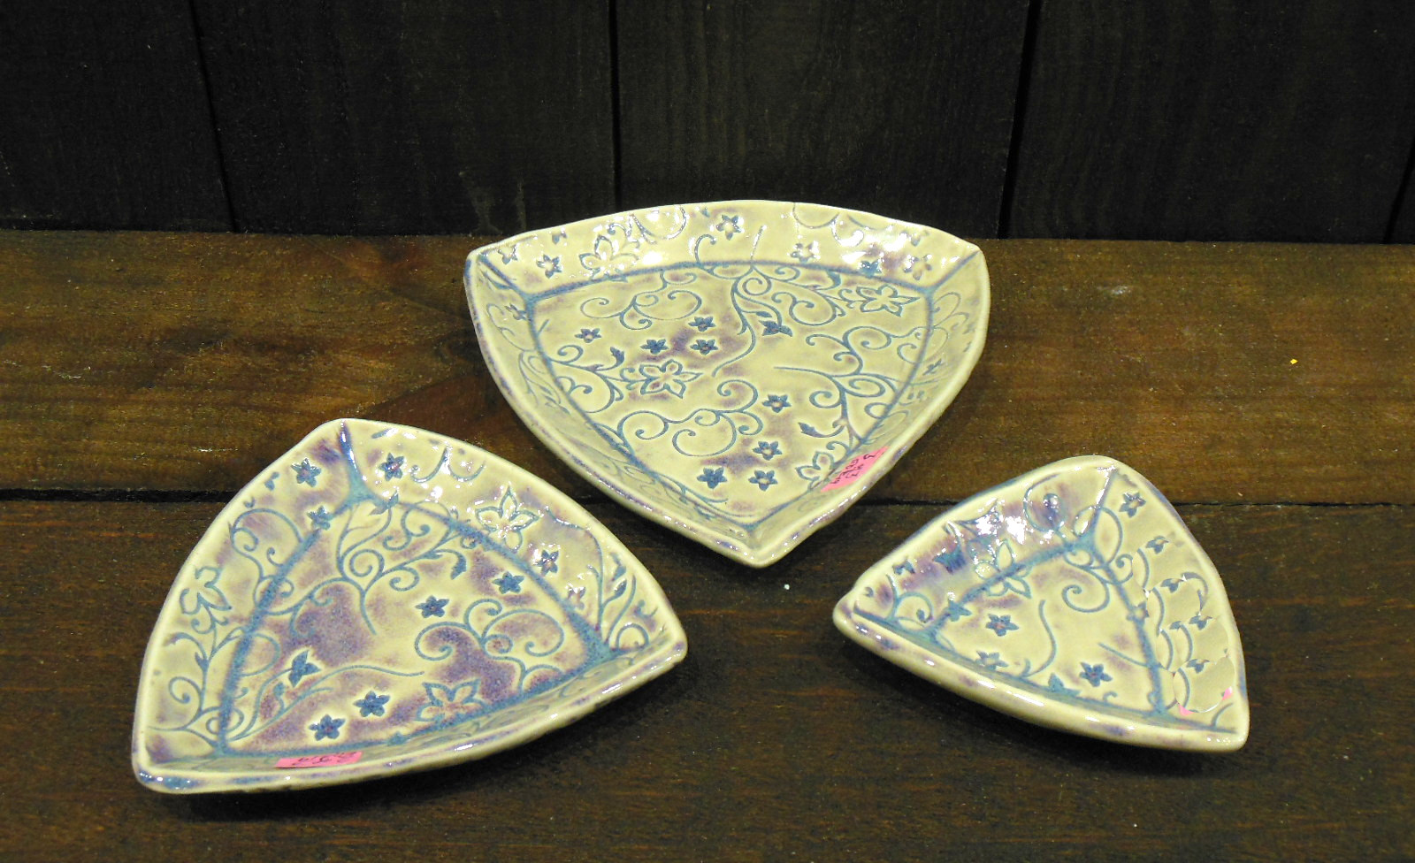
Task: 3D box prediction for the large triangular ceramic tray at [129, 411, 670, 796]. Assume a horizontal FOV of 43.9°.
[{"bbox_3d":[-0.091,0.046,0.503,0.146,0.022,0.146,-12,42,-15],"label":"large triangular ceramic tray"}]

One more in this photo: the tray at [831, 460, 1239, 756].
[{"bbox_3d":[0.104,0.048,0.502,0.114,0.022,0.111,16,43,18],"label":"tray"}]

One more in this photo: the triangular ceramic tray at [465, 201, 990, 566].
[{"bbox_3d":[0.009,-0.016,0.577,0.182,0.023,0.183,-1,40,-2],"label":"triangular ceramic tray"}]

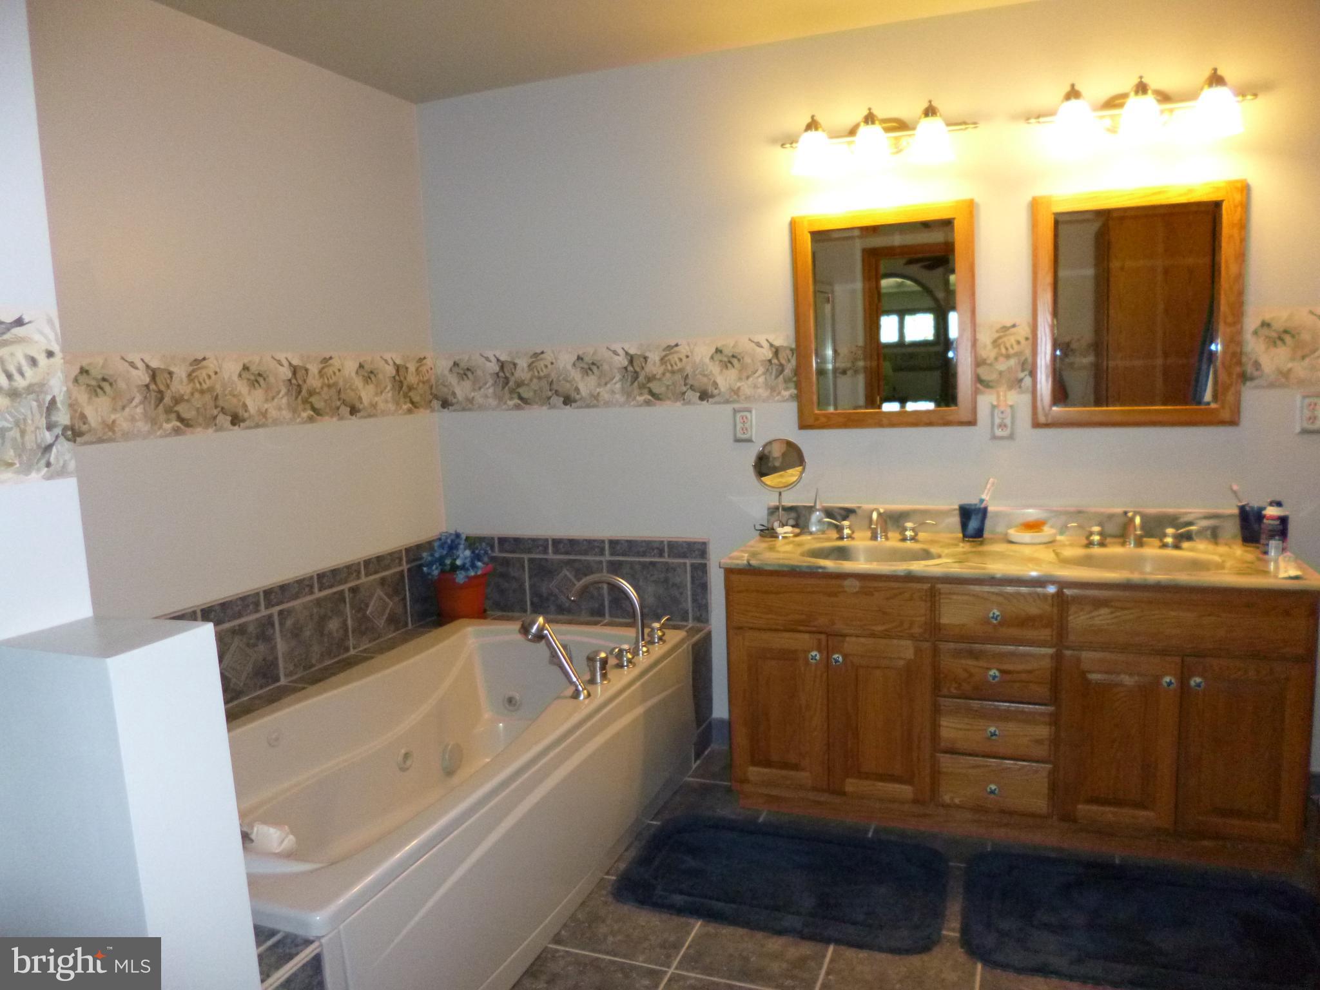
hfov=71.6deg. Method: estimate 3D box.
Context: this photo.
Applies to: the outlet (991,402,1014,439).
[{"bbox_3d":[1.054,-0.227,2.811,0.069,0.115,0.010,1,8,22],"label":"outlet"}]

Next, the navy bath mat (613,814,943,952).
[{"bbox_3d":[0.328,1.004,2.424,0.815,0.025,0.505,1,8,22],"label":"navy bath mat"}]

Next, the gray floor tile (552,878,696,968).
[{"bbox_3d":[-0.066,1.056,2.267,0.328,0.010,0.328,1,8,22],"label":"gray floor tile"}]

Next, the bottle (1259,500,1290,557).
[{"bbox_3d":[1.616,0.086,2.401,0.062,0.138,0.060,4,10,42],"label":"bottle"}]

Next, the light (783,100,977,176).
[{"bbox_3d":[0.672,-1.105,2.850,0.601,0.175,0.200,0,8,21],"label":"light"}]

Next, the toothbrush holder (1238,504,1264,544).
[{"bbox_3d":[1.722,0.090,2.647,0.088,0.116,0.088,0,8,21],"label":"toothbrush holder"}]

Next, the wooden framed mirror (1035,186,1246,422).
[{"bbox_3d":[1.414,-0.552,2.734,0.557,0.697,0.030,0,8,21],"label":"wooden framed mirror"}]

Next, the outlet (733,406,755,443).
[{"bbox_3d":[0.288,-0.239,3.121,0.069,0.115,0.010,1,8,22],"label":"outlet"}]

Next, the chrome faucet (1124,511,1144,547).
[{"bbox_3d":[1.382,0.107,2.661,0.058,0.105,0.150,0,8,21],"label":"chrome faucet"}]

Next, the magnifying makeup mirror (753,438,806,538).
[{"bbox_3d":[0.410,-0.025,3.111,0.180,0.332,0.140,-2,7,3],"label":"magnifying makeup mirror"}]

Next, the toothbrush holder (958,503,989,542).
[{"bbox_3d":[0.995,0.088,2.904,0.088,0.113,0.088,0,8,21],"label":"toothbrush holder"}]

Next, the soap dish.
[{"bbox_3d":[1.112,0.122,2.734,0.145,0.032,0.105,1,8,22],"label":"soap dish"}]

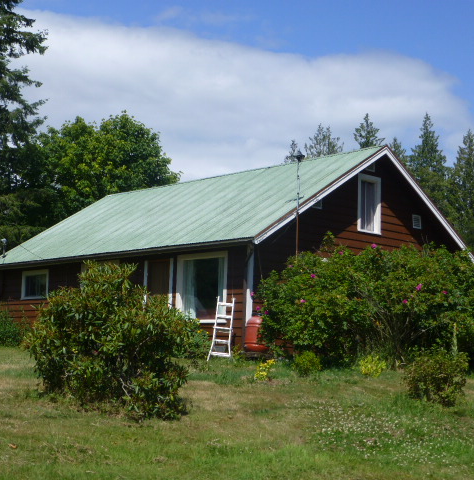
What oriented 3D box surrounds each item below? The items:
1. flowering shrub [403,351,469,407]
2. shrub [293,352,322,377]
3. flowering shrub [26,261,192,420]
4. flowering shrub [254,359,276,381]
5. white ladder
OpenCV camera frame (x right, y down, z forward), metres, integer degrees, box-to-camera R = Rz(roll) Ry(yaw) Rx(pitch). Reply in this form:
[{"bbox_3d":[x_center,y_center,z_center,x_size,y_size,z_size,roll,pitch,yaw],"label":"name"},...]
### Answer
[{"bbox_3d":[3.022,2.109,15.200,0.930,0.790,0.880,0,-7,11],"label":"flowering shrub"},{"bbox_3d":[1.384,2.424,19.600,0.540,0.500,0.500,1,-7,4],"label":"shrub"},{"bbox_3d":[-1.750,1.335,13.600,2.100,2.050,2.000,3,-7,-7],"label":"flowering shrub"},{"bbox_3d":[0.510,2.400,18.500,0.390,0.380,0.360,2,-7,2],"label":"flowering shrub"},{"bbox_3d":[-0.368,2.113,23.700,0.530,1.530,0.420,-1,-8,22],"label":"white ladder"}]

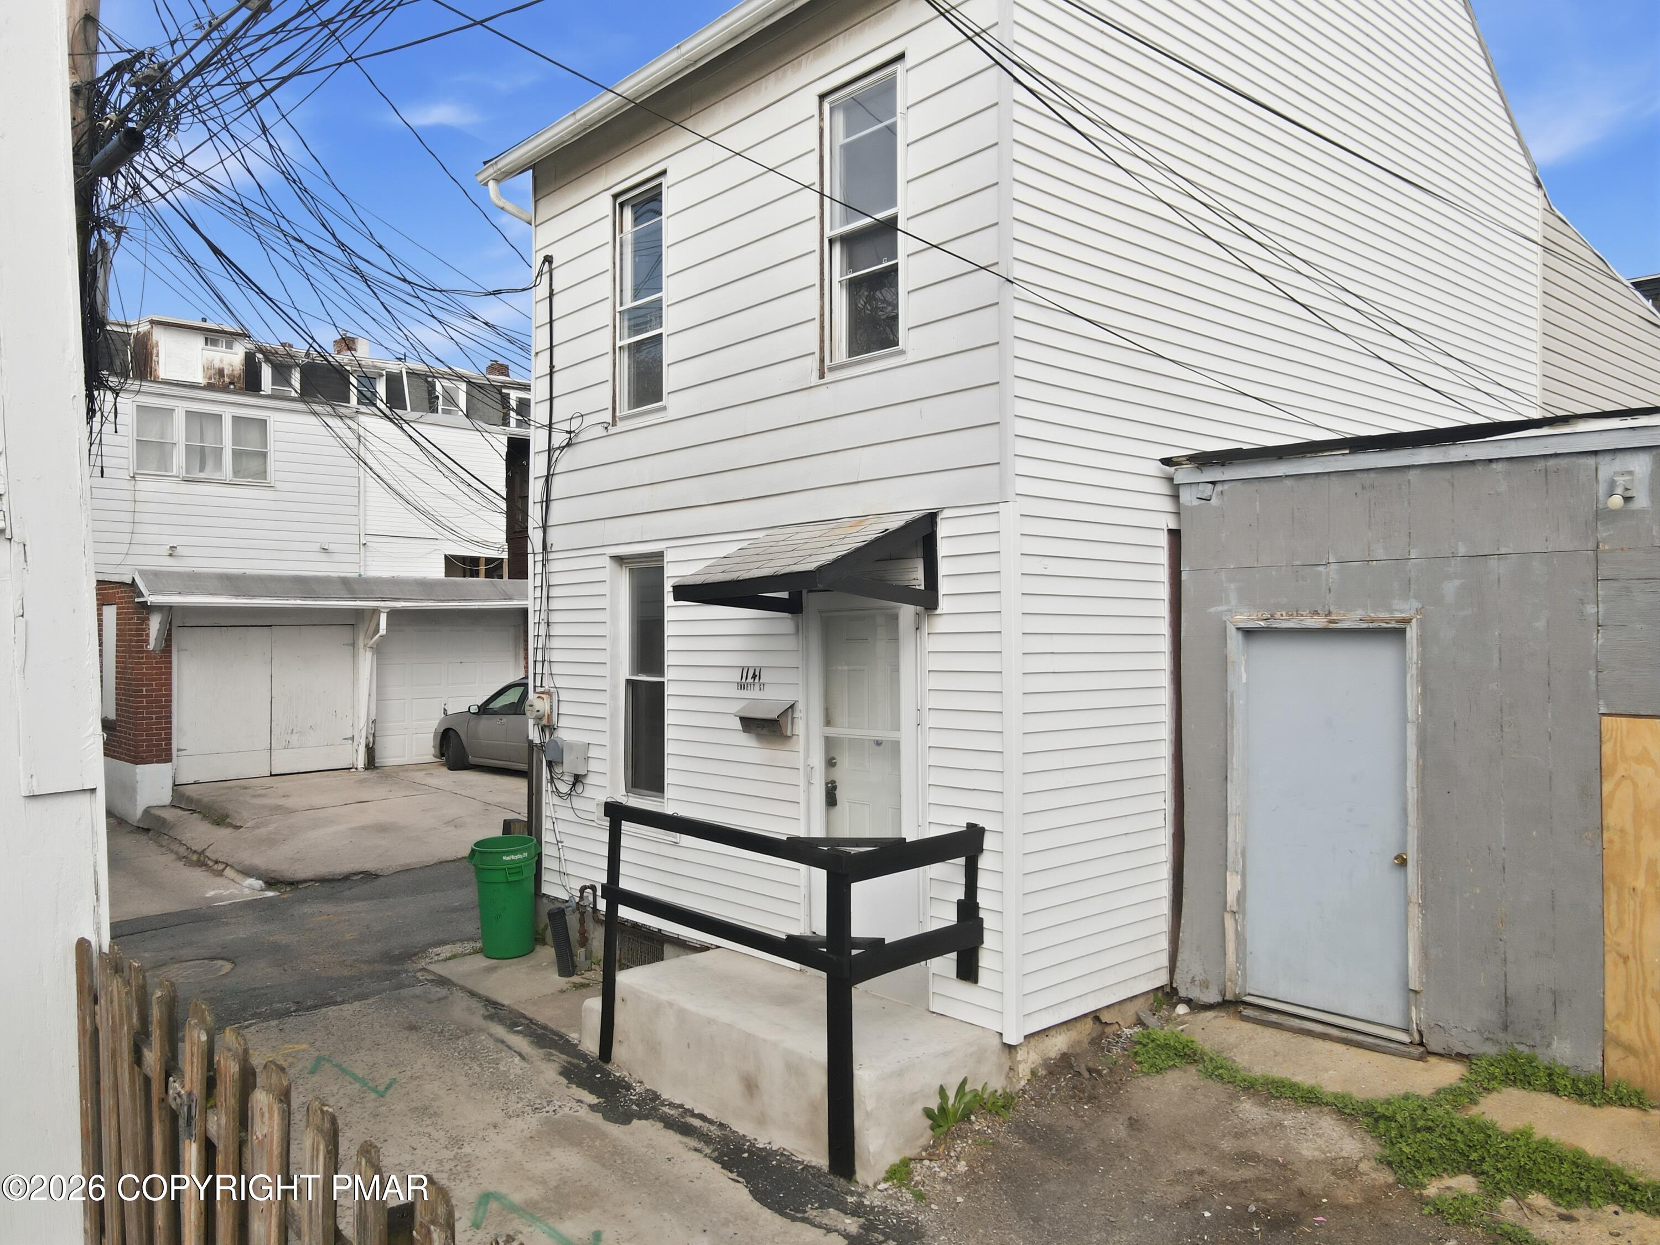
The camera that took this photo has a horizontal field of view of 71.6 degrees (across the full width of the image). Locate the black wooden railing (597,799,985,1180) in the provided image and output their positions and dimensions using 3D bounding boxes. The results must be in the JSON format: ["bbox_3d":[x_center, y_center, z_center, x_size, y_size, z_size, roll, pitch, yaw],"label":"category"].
[{"bbox_3d":[-0.266,1.797,6.294,0.980,1.540,2.140,1,-1,-44],"label":"black wooden railing"}]

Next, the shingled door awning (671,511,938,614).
[{"bbox_3d":[-0.155,-0.339,6.284,0.870,0.530,1.230,1,-1,-44],"label":"shingled door awning"}]

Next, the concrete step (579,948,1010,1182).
[{"bbox_3d":[-0.301,2.323,6.361,0.930,0.510,2.460,1,-1,-44],"label":"concrete step"}]

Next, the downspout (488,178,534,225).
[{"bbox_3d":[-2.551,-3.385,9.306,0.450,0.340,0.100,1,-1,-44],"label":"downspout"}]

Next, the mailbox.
[{"bbox_3d":[-0.404,0.590,7.050,0.160,0.220,0.410,1,-1,-44],"label":"mailbox"}]

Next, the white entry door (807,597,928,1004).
[{"bbox_3d":[0.189,0.914,6.531,0.090,2.170,0.890,1,-1,-44],"label":"white entry door"}]

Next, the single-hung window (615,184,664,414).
[{"bbox_3d":[-1.333,-2.283,8.207,0.100,1.610,0.620,1,-1,-44],"label":"single-hung window"}]

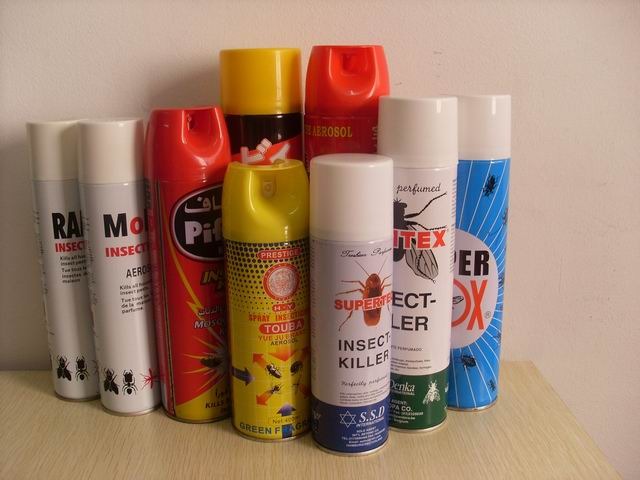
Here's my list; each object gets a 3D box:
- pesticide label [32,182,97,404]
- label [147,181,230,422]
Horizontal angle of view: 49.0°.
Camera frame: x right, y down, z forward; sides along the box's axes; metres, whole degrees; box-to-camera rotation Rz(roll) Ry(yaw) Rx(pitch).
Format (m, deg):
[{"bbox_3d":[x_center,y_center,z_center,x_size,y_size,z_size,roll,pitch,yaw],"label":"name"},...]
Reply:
[{"bbox_3d":[-0.233,0.044,0.666,0.053,0.207,0.053,9,16,37],"label":"pesticide label"},{"bbox_3d":[-0.111,0.049,0.629,0.072,0.215,0.072,-1,13,0],"label":"label"}]

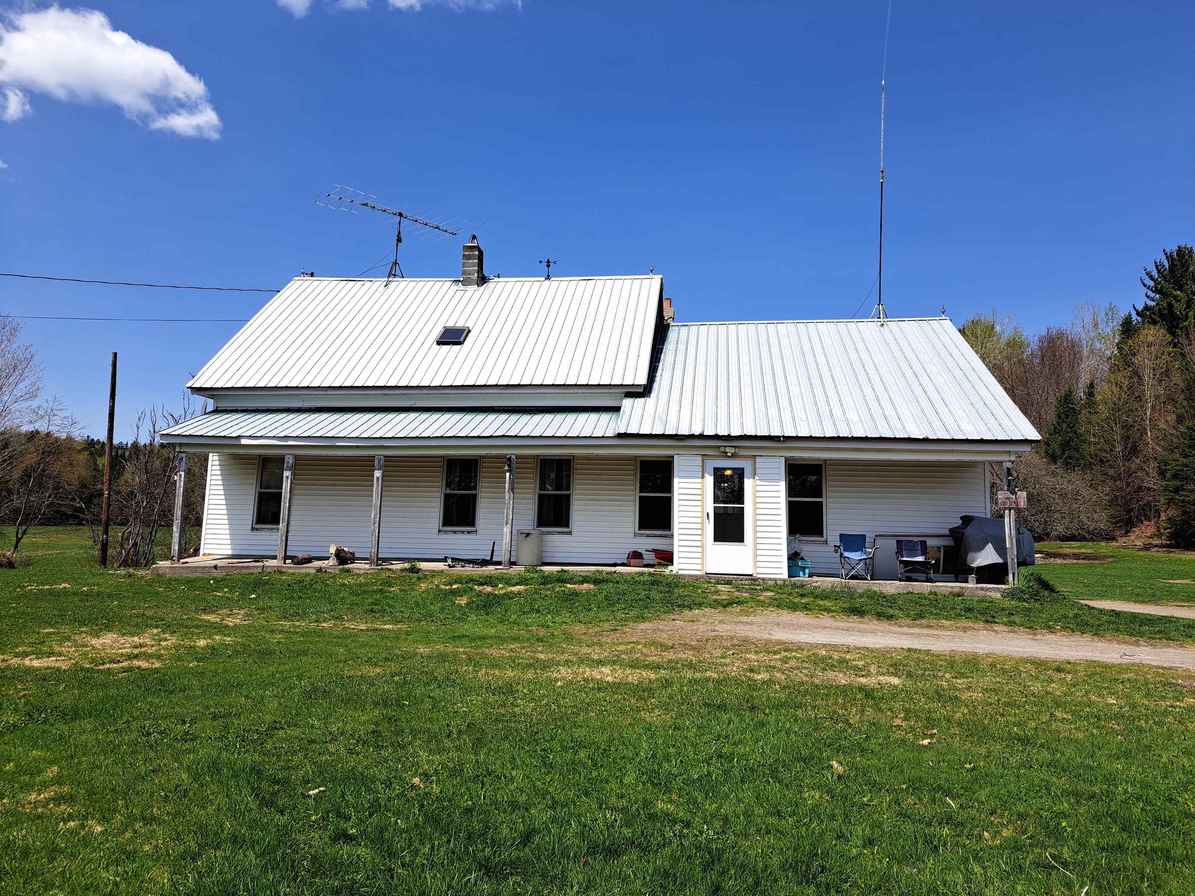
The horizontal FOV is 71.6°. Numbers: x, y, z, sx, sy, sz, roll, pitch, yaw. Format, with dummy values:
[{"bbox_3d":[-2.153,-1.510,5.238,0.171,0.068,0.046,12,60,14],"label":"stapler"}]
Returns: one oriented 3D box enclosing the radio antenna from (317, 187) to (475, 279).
[{"bbox_3d":[-5.214,-5.142,21.371,3.600,2.000,2.350,9,-12,-41],"label":"radio antenna"}]

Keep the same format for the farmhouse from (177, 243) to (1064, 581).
[{"bbox_3d":[-0.026,-1.036,19.316,16.000,8.300,9.400,0,-9,8],"label":"farmhouse"}]

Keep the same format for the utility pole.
[{"bbox_3d":[-15.424,0.315,26.191,0.190,6.888,0.190,-2,-9,-1],"label":"utility pole"}]

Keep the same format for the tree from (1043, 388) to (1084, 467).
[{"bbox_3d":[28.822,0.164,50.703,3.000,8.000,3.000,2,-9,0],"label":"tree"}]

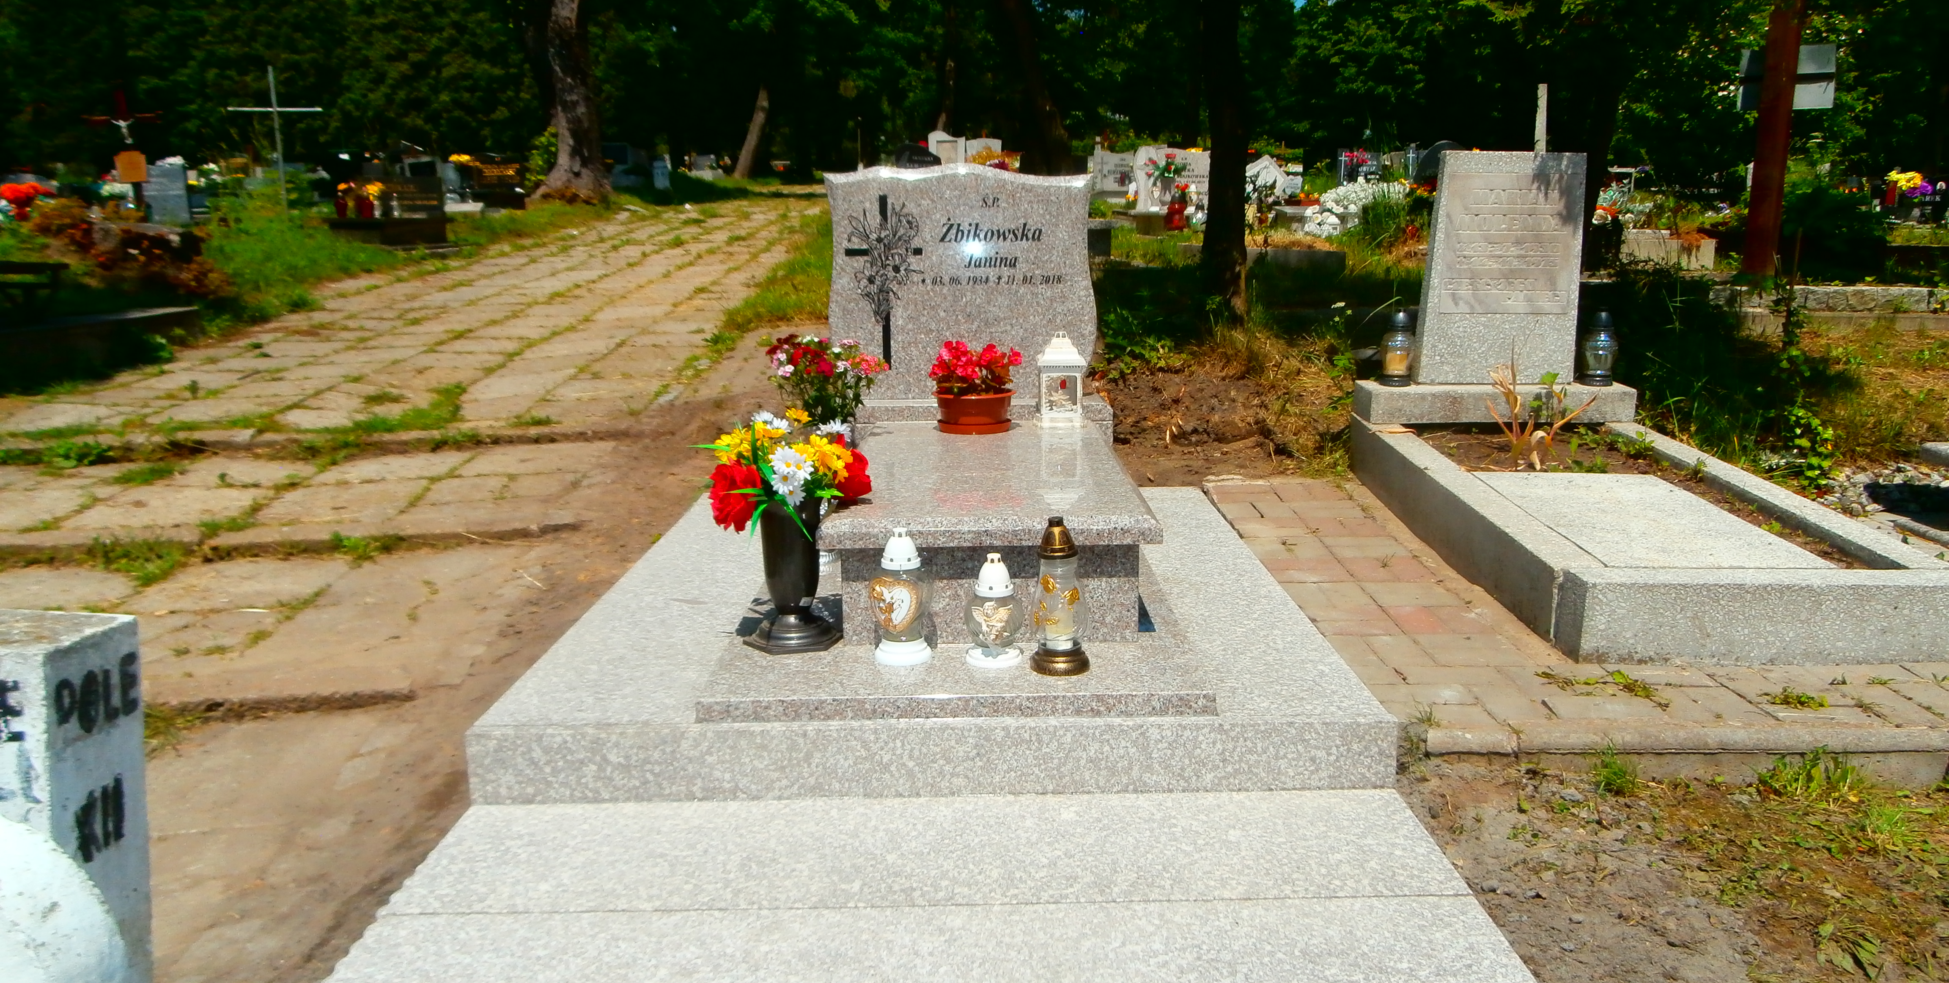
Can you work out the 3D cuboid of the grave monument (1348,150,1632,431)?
[{"bbox_3d":[1.729,-0.675,4.463,0.851,0.868,0.247,0,11,3],"label":"grave monument"}]

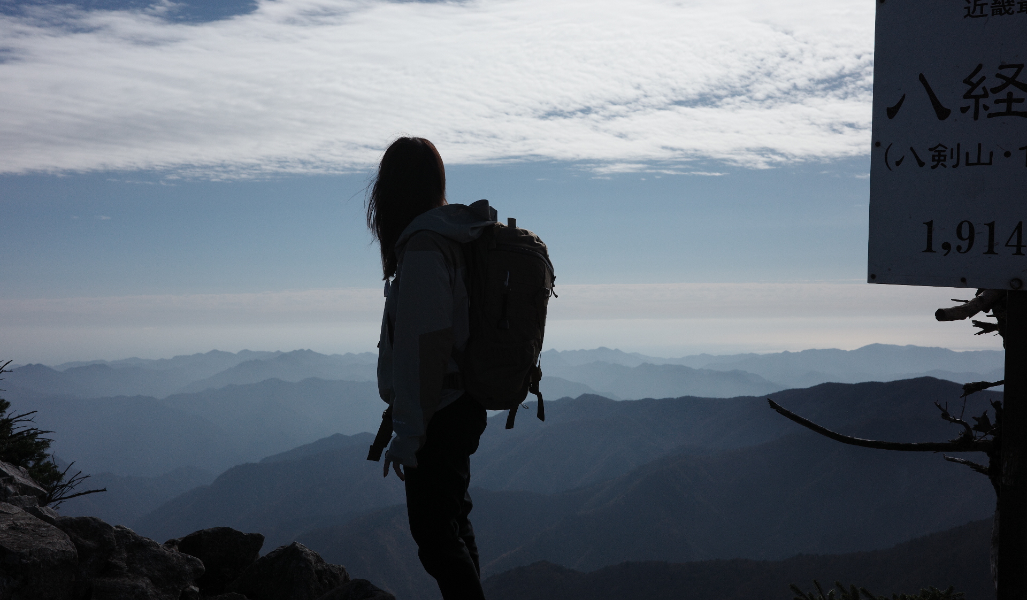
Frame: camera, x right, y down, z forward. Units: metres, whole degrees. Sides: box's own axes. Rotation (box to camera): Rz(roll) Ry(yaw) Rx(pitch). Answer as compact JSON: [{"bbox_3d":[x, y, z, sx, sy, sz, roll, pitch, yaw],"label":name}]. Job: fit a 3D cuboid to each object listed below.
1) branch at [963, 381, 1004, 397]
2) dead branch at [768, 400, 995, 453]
[{"bbox_3d":[0.991,0.186,2.400,0.095,0.036,0.045,0,-1,0],"label":"branch"},{"bbox_3d":[0.770,0.263,2.400,0.475,0.113,0.120,0,-1,0],"label":"dead branch"}]

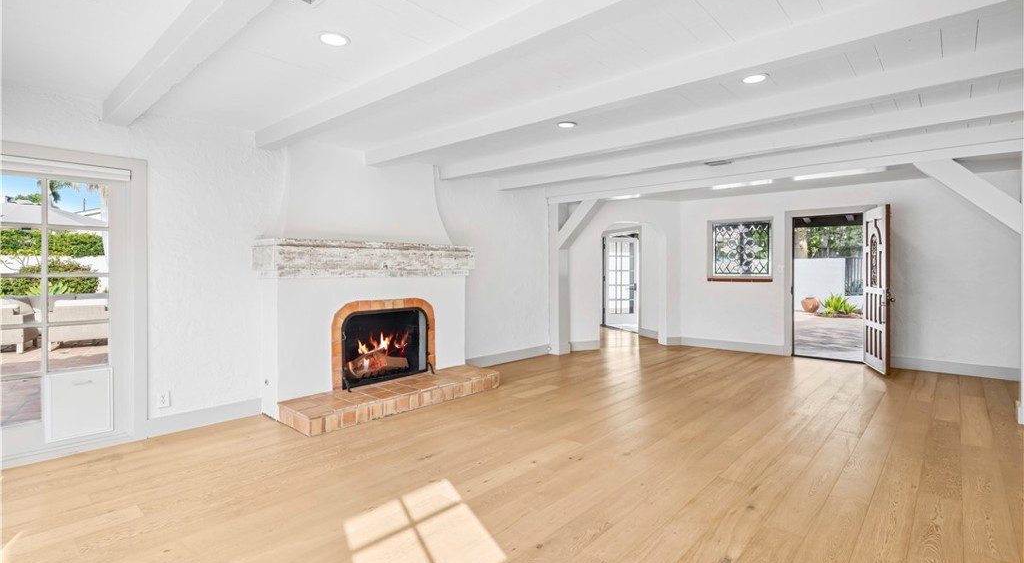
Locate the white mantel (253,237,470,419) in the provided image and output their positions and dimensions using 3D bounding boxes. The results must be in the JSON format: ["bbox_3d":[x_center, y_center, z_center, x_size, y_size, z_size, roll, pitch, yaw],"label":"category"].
[{"bbox_3d":[-1.356,0.397,4.957,0.433,1.546,2.274,1,2,41],"label":"white mantel"}]

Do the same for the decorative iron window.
[{"bbox_3d":[3.650,-0.490,7.728,0.960,0.993,0.118,1,2,41],"label":"decorative iron window"}]

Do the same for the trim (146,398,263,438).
[{"bbox_3d":[-2.501,1.115,3.992,0.024,0.145,0.824,1,2,41],"label":"trim"}]

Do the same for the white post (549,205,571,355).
[{"bbox_3d":[0.725,-0.033,7.498,0.212,2.309,0.276,1,2,41],"label":"white post"}]

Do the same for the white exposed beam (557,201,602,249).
[{"bbox_3d":[1.005,-0.894,7.217,0.246,0.980,0.201,-1,47,-49],"label":"white exposed beam"}]

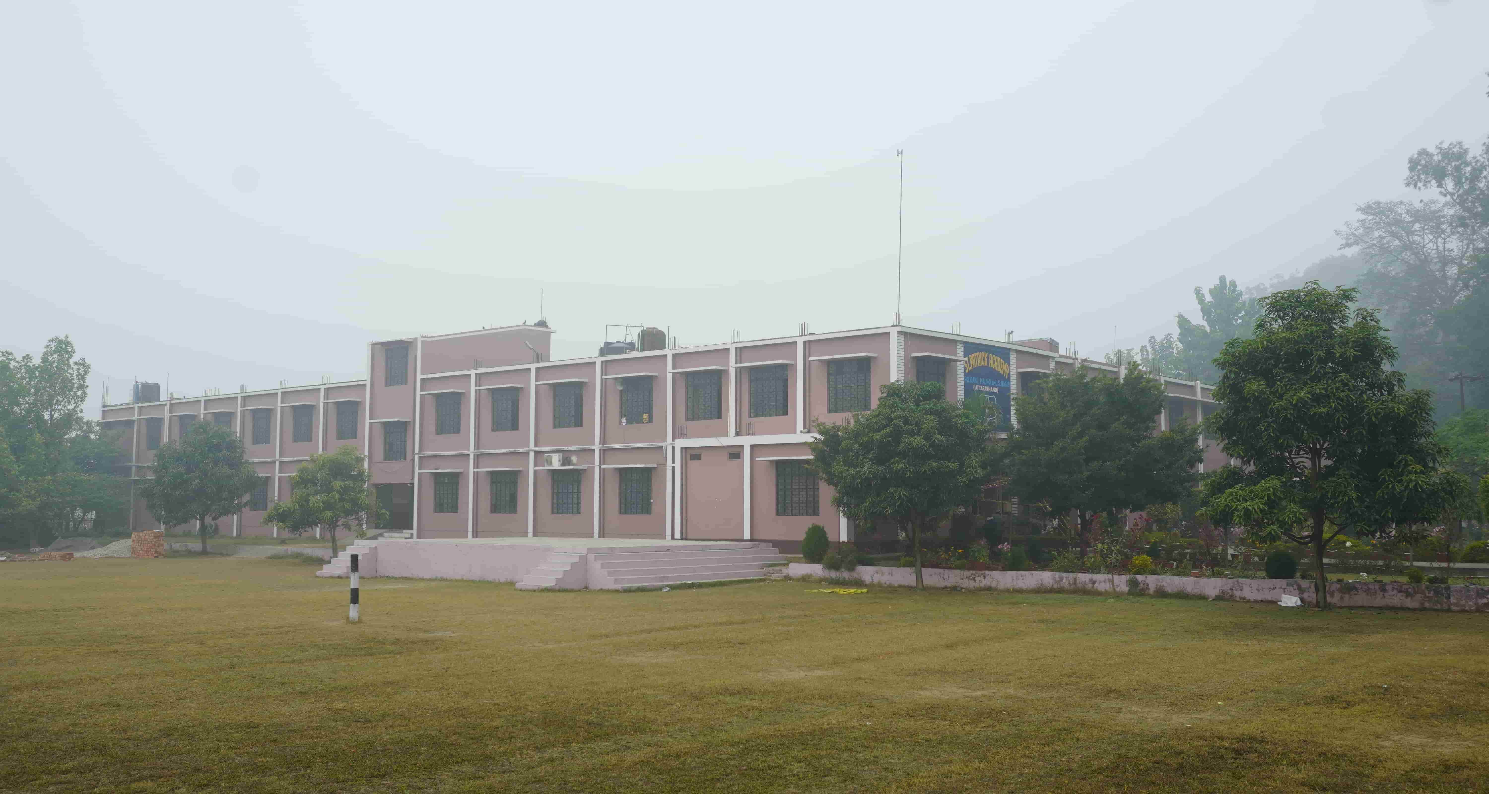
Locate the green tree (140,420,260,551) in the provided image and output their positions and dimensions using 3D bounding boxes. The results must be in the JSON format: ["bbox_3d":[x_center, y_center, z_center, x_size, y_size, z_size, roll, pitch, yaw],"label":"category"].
[{"bbox_3d":[-22.242,3.729,52.490,4.851,5.371,4.851,2,-5,-23],"label":"green tree"}]

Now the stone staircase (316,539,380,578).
[{"bbox_3d":[-11.982,4.920,38.470,1.376,1.061,1.332,-4,-6,38],"label":"stone staircase"}]

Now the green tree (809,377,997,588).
[{"bbox_3d":[3.576,1.981,29.137,4.204,4.671,4.204,0,-5,7],"label":"green tree"}]

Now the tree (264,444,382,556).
[{"bbox_3d":[-13.875,3.463,42.356,3.920,3.851,3.920,2,-5,-18],"label":"tree"}]

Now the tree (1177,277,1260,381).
[{"bbox_3d":[27.545,0.179,75.253,4.916,14.734,4.916,-2,-5,20],"label":"tree"}]

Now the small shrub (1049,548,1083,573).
[{"bbox_3d":[7.131,3.653,28.496,0.750,0.578,0.700,-1,-5,14],"label":"small shrub"}]

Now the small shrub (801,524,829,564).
[{"bbox_3d":[1.926,4.012,35.086,0.741,1.076,0.741,0,-5,3],"label":"small shrub"}]

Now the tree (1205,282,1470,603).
[{"bbox_3d":[12.377,0.992,26.958,5.329,6.853,5.329,-2,-5,25],"label":"tree"}]

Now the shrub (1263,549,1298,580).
[{"bbox_3d":[10.578,3.320,25.313,0.666,0.616,0.666,-2,-5,22],"label":"shrub"}]

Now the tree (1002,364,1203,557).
[{"bbox_3d":[10.647,1.870,38.158,5.776,5.780,5.776,-1,-5,16],"label":"tree"}]

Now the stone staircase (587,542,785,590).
[{"bbox_3d":[-1.510,4.601,34.944,5.950,1.061,1.332,4,-7,-44],"label":"stone staircase"}]

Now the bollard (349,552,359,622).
[{"bbox_3d":[-7.205,3.536,23.725,0.151,1.249,0.151,1,-5,-17],"label":"bollard"}]

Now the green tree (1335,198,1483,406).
[{"bbox_3d":[41.420,-3.632,80.592,9.360,18.053,9.360,-2,-5,27],"label":"green tree"}]

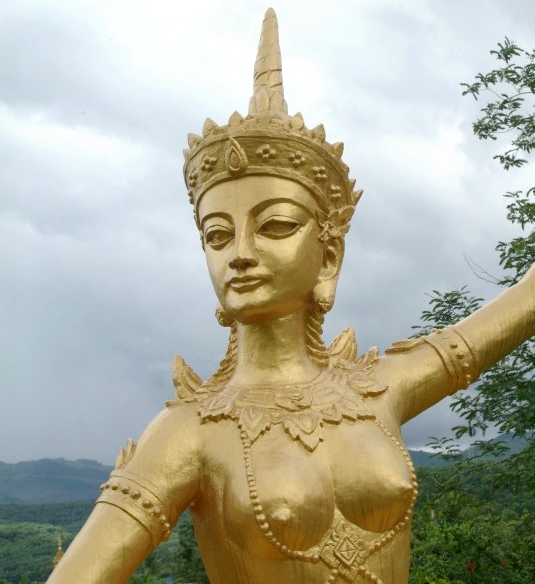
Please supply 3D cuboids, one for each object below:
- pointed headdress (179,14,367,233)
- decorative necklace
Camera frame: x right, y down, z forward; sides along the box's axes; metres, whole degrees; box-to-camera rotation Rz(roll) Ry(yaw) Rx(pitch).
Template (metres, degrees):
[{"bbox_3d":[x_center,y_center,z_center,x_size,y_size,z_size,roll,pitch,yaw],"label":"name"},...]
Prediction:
[{"bbox_3d":[0.008,-0.327,2.124,0.340,0.440,0.330,0,-11,0],"label":"pointed headdress"},{"bbox_3d":[0.042,0.186,1.980,0.360,0.180,0.220,-3,-12,-19],"label":"decorative necklace"}]

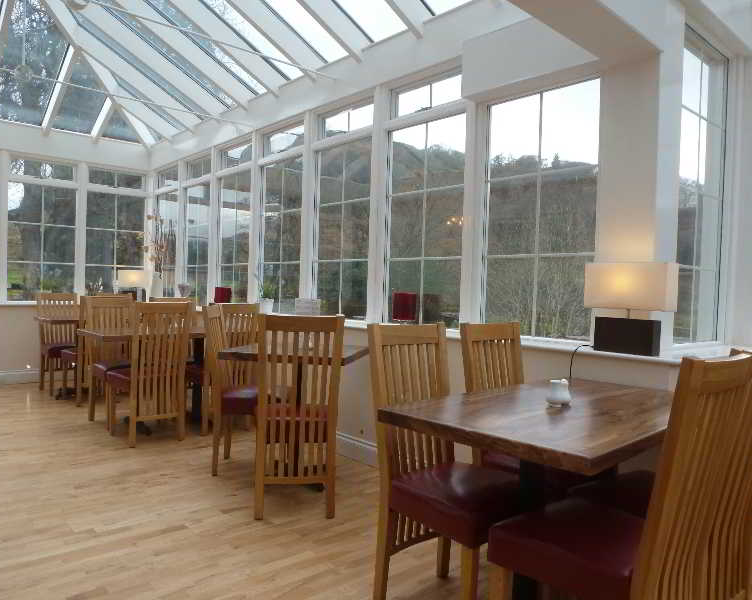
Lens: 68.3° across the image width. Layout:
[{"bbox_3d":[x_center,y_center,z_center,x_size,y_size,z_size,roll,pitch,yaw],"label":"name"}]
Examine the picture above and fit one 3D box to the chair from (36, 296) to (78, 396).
[{"bbox_3d":[-3.253,0.448,5.819,0.430,1.020,0.550,0,2,-42],"label":"chair"}]

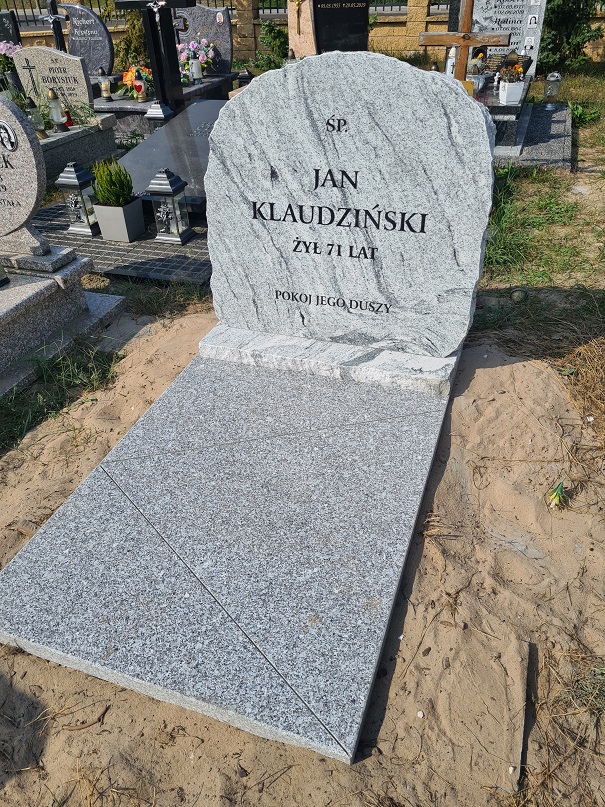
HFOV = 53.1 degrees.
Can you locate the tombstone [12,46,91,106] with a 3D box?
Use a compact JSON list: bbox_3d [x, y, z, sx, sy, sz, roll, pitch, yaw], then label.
[{"bbox_3d":[-2.257,-2.969,5.505,0.725,0.474,0.076,10,37,17],"label":"tombstone"}]

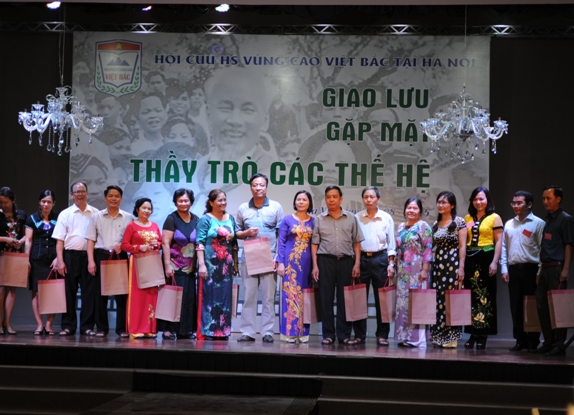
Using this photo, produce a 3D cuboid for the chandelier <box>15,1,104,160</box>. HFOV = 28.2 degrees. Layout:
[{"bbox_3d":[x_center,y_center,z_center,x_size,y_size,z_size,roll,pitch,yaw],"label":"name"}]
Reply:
[{"bbox_3d":[-2.398,-1.355,12.100,0.900,1.620,0.900,1,-2,0],"label":"chandelier"}]

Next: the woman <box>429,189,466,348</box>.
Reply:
[{"bbox_3d":[1.669,0.643,11.850,0.420,1.620,0.310,0,-3,24],"label":"woman"}]

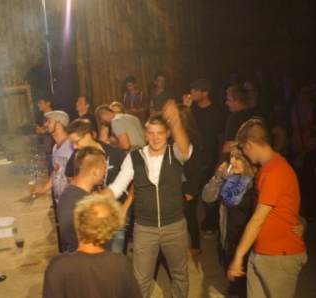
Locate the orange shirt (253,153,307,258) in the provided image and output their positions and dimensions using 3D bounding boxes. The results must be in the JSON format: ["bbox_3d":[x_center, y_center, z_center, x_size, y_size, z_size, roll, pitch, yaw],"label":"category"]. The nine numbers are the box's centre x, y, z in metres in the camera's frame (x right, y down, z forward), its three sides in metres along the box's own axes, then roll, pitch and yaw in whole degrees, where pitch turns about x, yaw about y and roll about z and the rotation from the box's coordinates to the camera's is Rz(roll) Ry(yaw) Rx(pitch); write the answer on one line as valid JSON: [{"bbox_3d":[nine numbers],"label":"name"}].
[{"bbox_3d":[0.780,0.338,3.300,0.290,0.630,0.440,3,17,22],"label":"orange shirt"}]

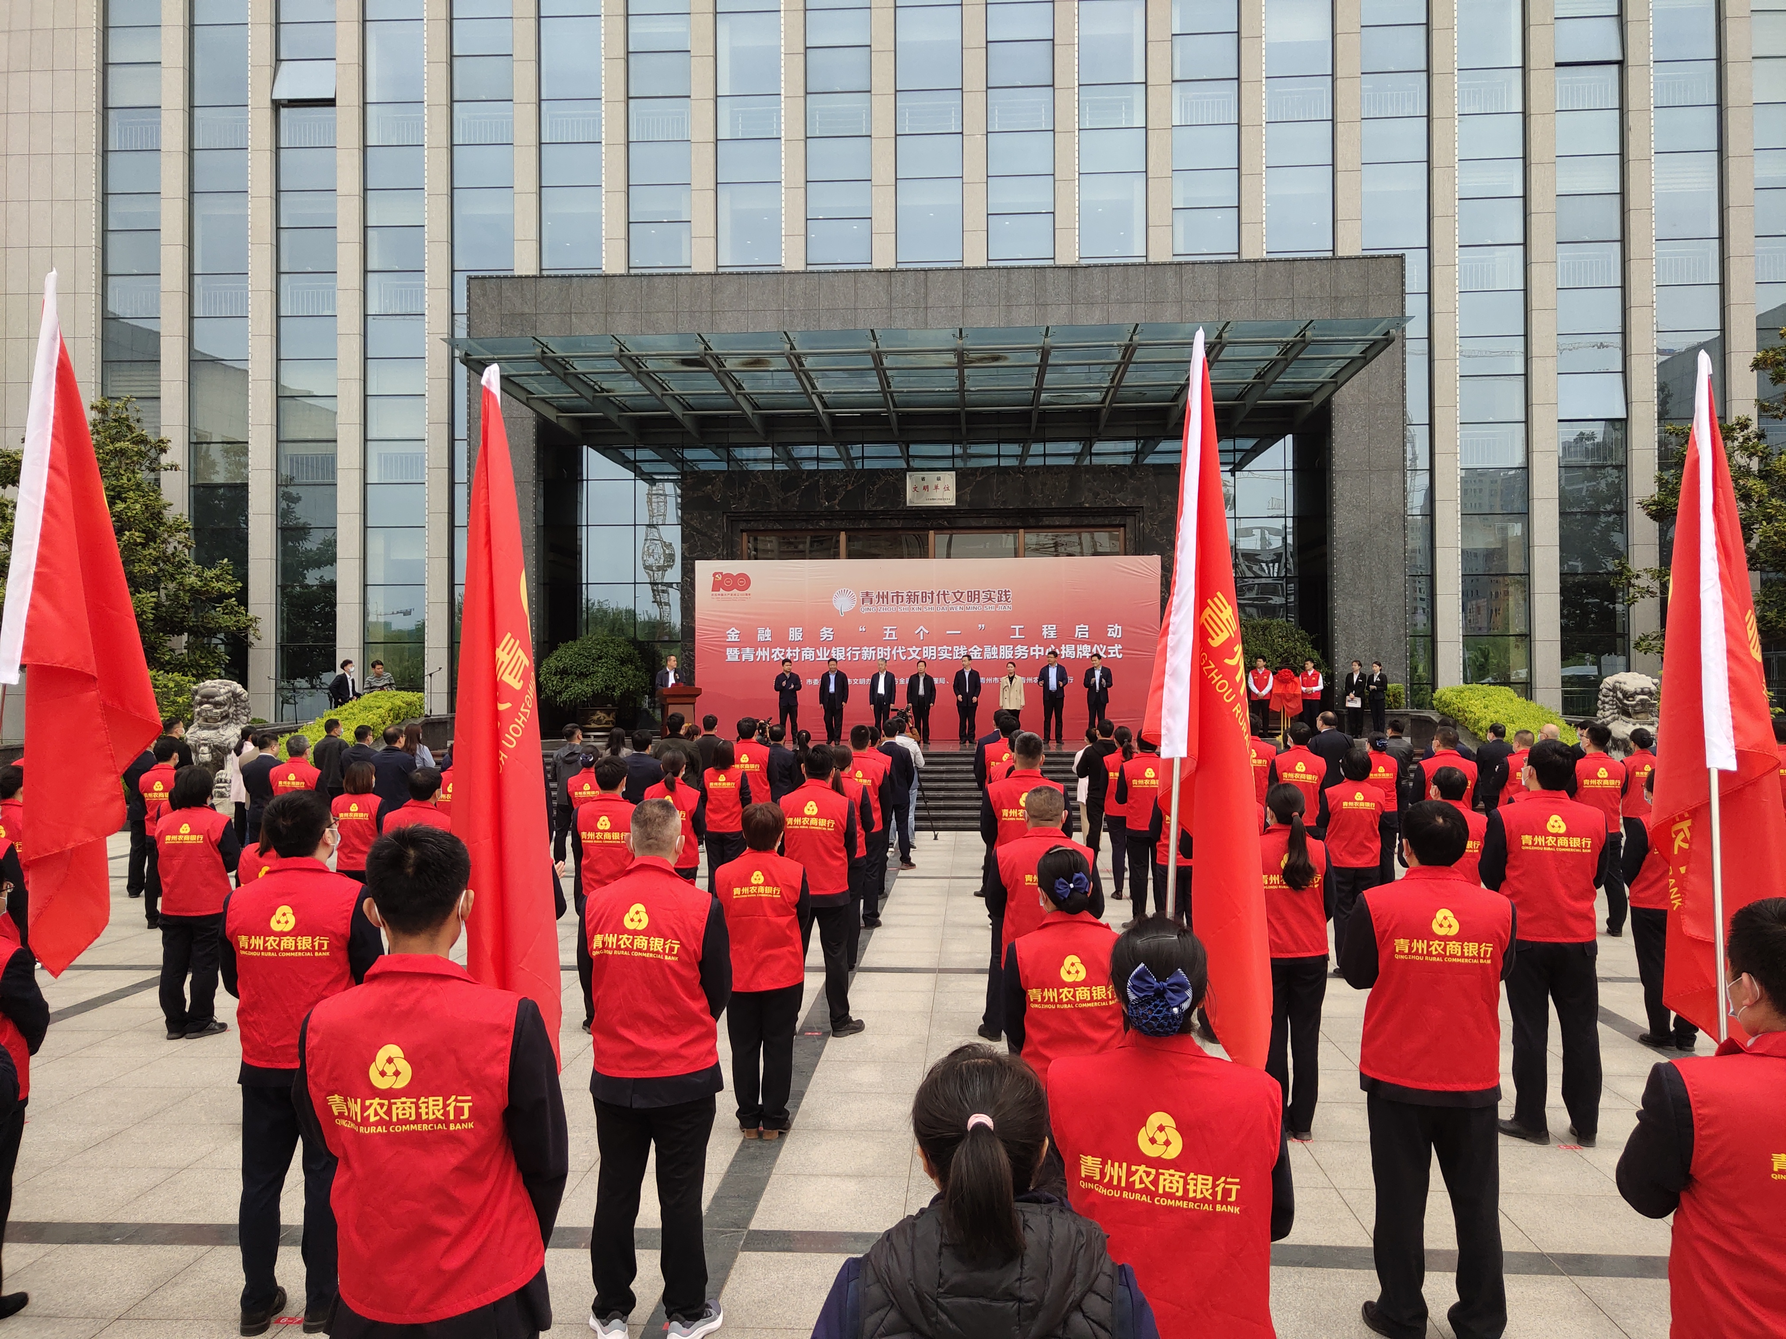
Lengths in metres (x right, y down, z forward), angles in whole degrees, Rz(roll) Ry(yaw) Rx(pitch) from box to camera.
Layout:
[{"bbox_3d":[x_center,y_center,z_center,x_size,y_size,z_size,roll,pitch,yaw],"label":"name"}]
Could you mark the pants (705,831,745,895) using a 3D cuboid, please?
[{"bbox_3d":[-1.442,1.771,13.500,0.380,0.910,0.280,0,-1,3],"label":"pants"}]

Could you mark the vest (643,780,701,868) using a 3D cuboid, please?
[{"bbox_3d":[-1.654,1.160,11.650,0.440,0.680,0.290,0,-1,7],"label":"vest"}]

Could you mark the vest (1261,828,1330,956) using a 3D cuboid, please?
[{"bbox_3d":[1.876,1.060,7.380,0.400,0.635,0.260,0,-1,3],"label":"vest"}]

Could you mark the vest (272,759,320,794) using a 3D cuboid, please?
[{"bbox_3d":[-5.203,1.114,13.500,0.450,0.650,0.280,0,-1,6],"label":"vest"}]

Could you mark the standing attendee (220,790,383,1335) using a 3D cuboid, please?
[{"bbox_3d":[-1.971,1.302,5.150,0.540,1.760,0.360,0,-1,9],"label":"standing attendee"}]

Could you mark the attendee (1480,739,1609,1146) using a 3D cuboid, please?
[{"bbox_3d":[2.977,1.232,7.080,0.570,1.790,0.420,0,-1,-3],"label":"attendee"}]

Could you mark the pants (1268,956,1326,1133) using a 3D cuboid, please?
[{"bbox_3d":[1.899,1.729,7.380,0.330,0.900,0.250,0,-1,3],"label":"pants"}]

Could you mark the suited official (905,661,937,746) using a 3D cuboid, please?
[{"bbox_3d":[0.566,0.653,30.200,0.550,1.660,0.340,0,-1,3],"label":"suited official"}]

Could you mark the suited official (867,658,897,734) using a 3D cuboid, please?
[{"bbox_3d":[-0.192,0.636,30.000,0.520,1.690,0.350,0,-1,3],"label":"suited official"}]

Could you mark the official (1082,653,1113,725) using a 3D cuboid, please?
[{"bbox_3d":[3.984,0.581,30.000,0.550,1.730,0.360,0,-1,7],"label":"official"}]

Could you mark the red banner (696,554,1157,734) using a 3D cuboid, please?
[{"bbox_3d":[0.727,-0.410,32.000,9.670,3.750,0.100,0,-1,4],"label":"red banner"}]

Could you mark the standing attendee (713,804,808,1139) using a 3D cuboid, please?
[{"bbox_3d":[-0.632,1.440,7.380,0.500,1.600,0.340,0,-1,6],"label":"standing attendee"}]

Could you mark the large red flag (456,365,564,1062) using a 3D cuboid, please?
[{"bbox_3d":[-0.858,0.115,3.480,0.260,1.600,0.270,0,-1,2],"label":"large red flag"}]

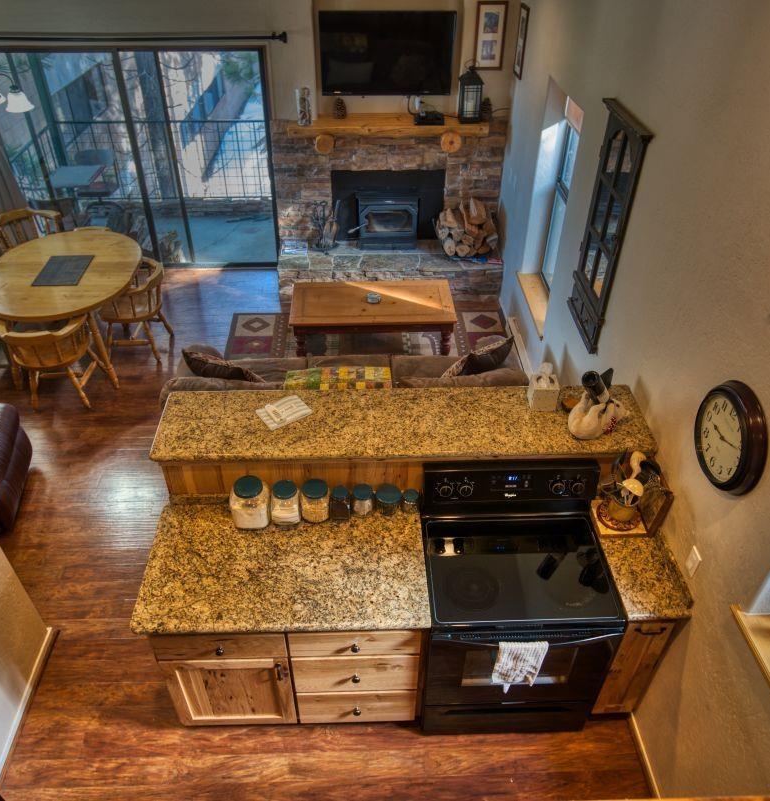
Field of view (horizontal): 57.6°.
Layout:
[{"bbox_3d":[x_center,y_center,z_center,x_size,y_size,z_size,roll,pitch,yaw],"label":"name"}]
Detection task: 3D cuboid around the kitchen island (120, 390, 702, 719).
[{"bbox_3d":[0.090,0.776,3.345,2.210,1.220,1.140,-1,38,-2],"label":"kitchen island"}]

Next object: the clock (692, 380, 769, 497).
[{"bbox_3d":[1.188,0.135,2.433,0.060,0.400,0.400,-1,40,-1],"label":"clock"}]

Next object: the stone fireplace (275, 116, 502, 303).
[{"bbox_3d":[0.052,-1.717,6.340,2.080,1.450,0.680,-1,38,-2],"label":"stone fireplace"}]

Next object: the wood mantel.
[{"bbox_3d":[0.033,-2.317,6.117,1.710,0.220,0.290,-1,38,-2],"label":"wood mantel"}]

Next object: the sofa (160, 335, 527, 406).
[{"bbox_3d":[-0.218,0.000,4.607,2.260,0.880,1.000,-1,38,-2],"label":"sofa"}]

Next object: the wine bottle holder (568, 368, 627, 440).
[{"bbox_3d":[0.974,0.008,3.140,0.300,0.300,0.180,-17,43,-21],"label":"wine bottle holder"}]

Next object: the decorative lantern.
[{"bbox_3d":[0.693,-2.495,5.674,0.175,0.450,0.175,-7,41,-9],"label":"decorative lantern"}]

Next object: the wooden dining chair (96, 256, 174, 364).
[{"bbox_3d":[-1.984,-0.724,5.617,0.540,0.740,0.590,1,38,1],"label":"wooden dining chair"}]

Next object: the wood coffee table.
[{"bbox_3d":[-0.096,-0.590,5.554,1.240,0.460,0.610,-1,40,-1],"label":"wood coffee table"}]

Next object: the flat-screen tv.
[{"bbox_3d":[0.018,-2.753,5.577,1.055,0.615,0.070,-1,40,-1],"label":"flat-screen tv"}]

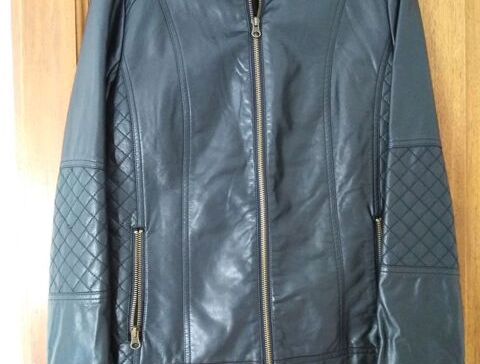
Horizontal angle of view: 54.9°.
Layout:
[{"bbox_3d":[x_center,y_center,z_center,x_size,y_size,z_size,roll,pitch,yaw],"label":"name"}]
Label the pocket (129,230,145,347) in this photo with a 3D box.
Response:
[{"bbox_3d":[-0.130,0.135,0.582,0.016,0.152,0.008,2,1,11],"label":"pocket"}]

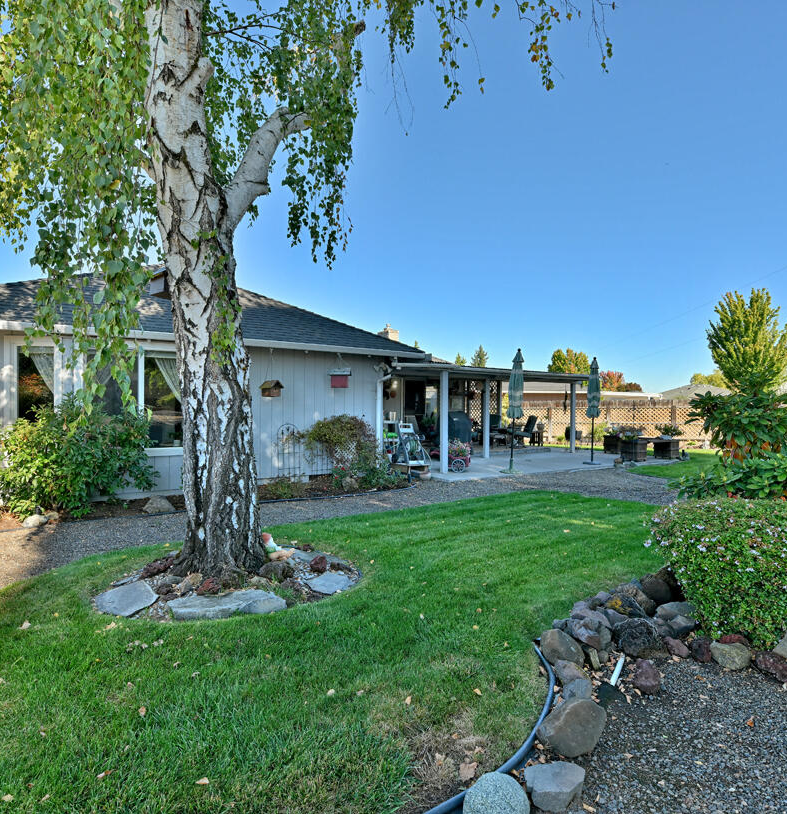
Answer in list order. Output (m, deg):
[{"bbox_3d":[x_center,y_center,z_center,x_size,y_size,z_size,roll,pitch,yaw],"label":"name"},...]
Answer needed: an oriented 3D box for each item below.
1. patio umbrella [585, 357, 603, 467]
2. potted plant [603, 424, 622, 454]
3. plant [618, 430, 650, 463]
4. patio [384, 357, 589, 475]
[{"bbox_3d":[4.760,0.084,12.000,0.420,2.530,0.420,0,0,0],"label":"patio umbrella"},{"bbox_3d":[6.520,0.923,14.750,0.540,0.860,0.540,0,0,-28],"label":"potted plant"},{"bbox_3d":[6.000,0.929,12.650,0.520,0.830,0.520,0,0,-28],"label":"plant"},{"bbox_3d":[2.150,0.140,12.800,7.000,2.450,4.400,0,0,-28],"label":"patio"}]

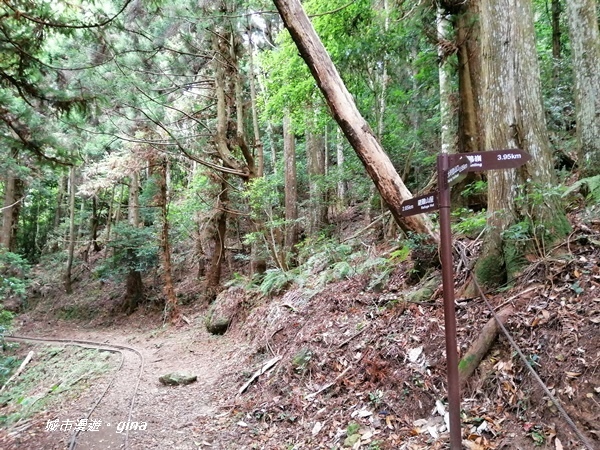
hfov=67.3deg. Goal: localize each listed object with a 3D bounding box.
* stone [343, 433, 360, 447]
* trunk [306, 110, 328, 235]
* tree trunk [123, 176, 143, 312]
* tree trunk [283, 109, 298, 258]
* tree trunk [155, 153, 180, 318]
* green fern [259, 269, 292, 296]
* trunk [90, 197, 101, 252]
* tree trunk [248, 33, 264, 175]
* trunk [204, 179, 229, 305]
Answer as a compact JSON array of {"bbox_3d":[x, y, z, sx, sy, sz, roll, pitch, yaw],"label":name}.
[{"bbox_3d":[0.469,1.951,4.100,0.155,0.090,0.140,-1,-7,6],"label":"stone"},{"bbox_3d":[0.582,-1.747,15.000,0.599,4.211,0.599,-1,-7,2],"label":"trunk"},{"bbox_3d":[-5.575,0.582,15.000,0.499,4.671,0.499,2,-7,-20],"label":"tree trunk"},{"bbox_3d":[-0.295,-1.289,14.000,0.419,4.743,0.419,-2,-7,-1],"label":"tree trunk"},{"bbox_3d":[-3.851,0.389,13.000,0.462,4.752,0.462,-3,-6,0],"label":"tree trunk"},{"bbox_3d":[-0.489,1.148,9.000,0.679,0.500,0.650,0,-7,-3],"label":"green fern"},{"bbox_3d":[-9.528,-0.023,21.000,0.373,2.627,0.373,2,-7,-24],"label":"trunk"},{"bbox_3d":[-1.255,-3.418,13.000,0.288,4.322,0.288,-4,-7,-5],"label":"tree trunk"},{"bbox_3d":[-2.409,0.418,13.000,0.519,3.654,0.519,5,-7,-10],"label":"trunk"}]

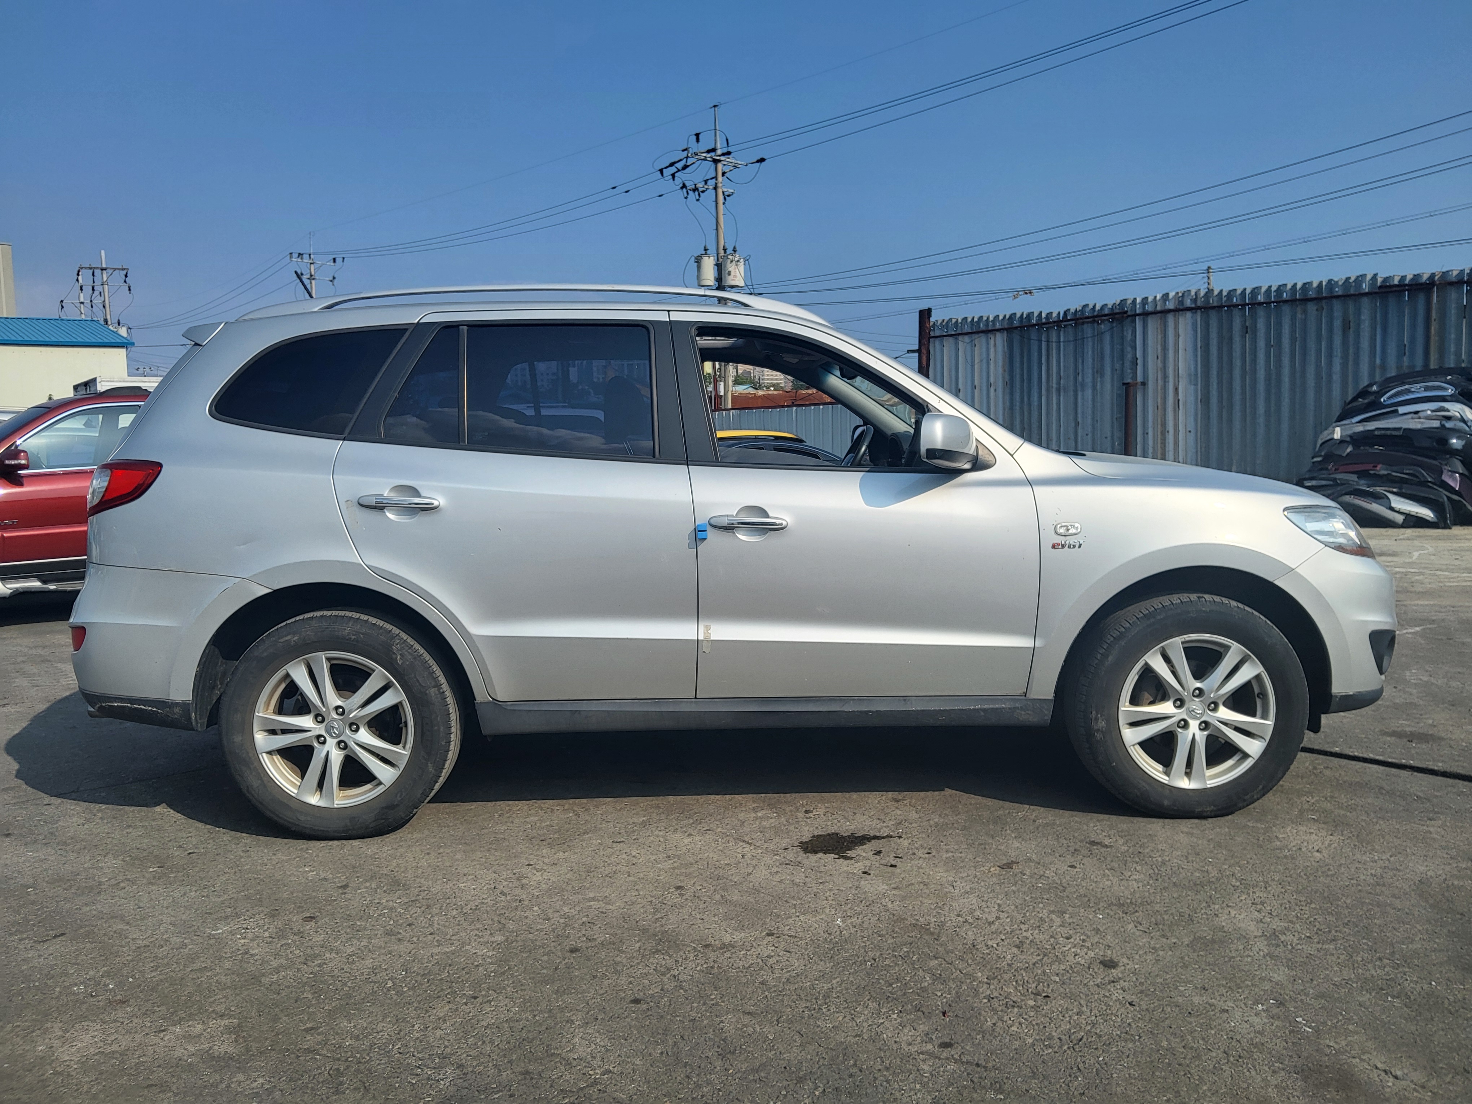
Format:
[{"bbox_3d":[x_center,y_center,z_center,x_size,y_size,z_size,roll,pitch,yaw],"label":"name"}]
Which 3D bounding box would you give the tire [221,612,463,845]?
[{"bbox_3d":[-1.256,0.541,3.542,0.735,0.720,0.240,-1,5,-1],"label":"tire"}]

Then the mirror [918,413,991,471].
[{"bbox_3d":[0.655,-0.323,3.318,0.240,0.175,0.230,-1,5,-1],"label":"mirror"}]

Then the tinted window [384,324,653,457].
[{"bbox_3d":[-0.677,-0.516,3.480,0.832,0.466,0.050,-1,-15,-1],"label":"tinted window"}]

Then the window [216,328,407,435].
[{"bbox_3d":[-1.343,-0.541,3.488,0.567,0.381,0.050,-1,-14,4],"label":"window"}]

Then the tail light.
[{"bbox_3d":[-1.916,-0.191,3.540,0.330,0.205,0.270,-1,5,-1],"label":"tail light"}]

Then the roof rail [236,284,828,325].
[{"bbox_3d":[-0.658,-0.805,3.653,1.970,0.150,0.090,-1,5,-1],"label":"roof rail"}]

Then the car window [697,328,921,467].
[{"bbox_3d":[0.241,-0.490,3.503,0.706,0.502,0.050,-1,-14,-5],"label":"car window"}]

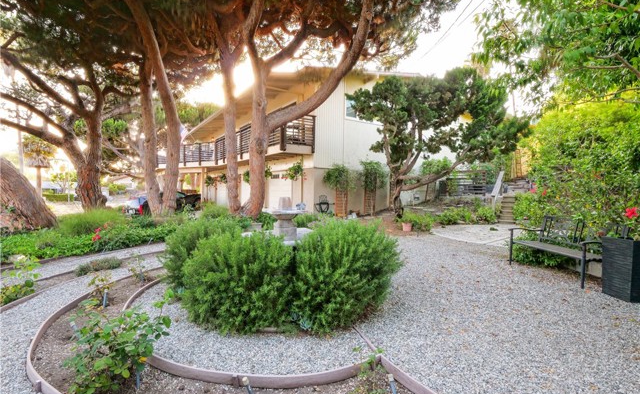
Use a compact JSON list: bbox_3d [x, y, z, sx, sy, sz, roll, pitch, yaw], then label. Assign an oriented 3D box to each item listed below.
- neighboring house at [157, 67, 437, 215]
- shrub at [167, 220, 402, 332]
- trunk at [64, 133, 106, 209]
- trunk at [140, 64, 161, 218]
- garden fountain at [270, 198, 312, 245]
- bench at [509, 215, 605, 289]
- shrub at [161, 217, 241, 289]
[{"bbox_3d":[-0.750,-2.100,18.000,11.000,6.600,13.800,-1,1,-35],"label":"neighboring house"},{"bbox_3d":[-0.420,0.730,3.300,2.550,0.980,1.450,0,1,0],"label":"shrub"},{"bbox_3d":[-8.160,-0.800,10.300,1.400,2.800,1.150,0,1,0],"label":"trunk"},{"bbox_3d":[-5.550,-1.850,9.700,0.800,5.300,0.700,0,1,0],"label":"trunk"},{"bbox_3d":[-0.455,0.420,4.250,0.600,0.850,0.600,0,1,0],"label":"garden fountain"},{"bbox_3d":[3.690,0.760,4.550,0.630,0.860,1.330,0,1,-4],"label":"bench"},{"bbox_3d":[-1.550,0.745,4.250,1.250,0.920,1.200,0,1,0],"label":"shrub"}]

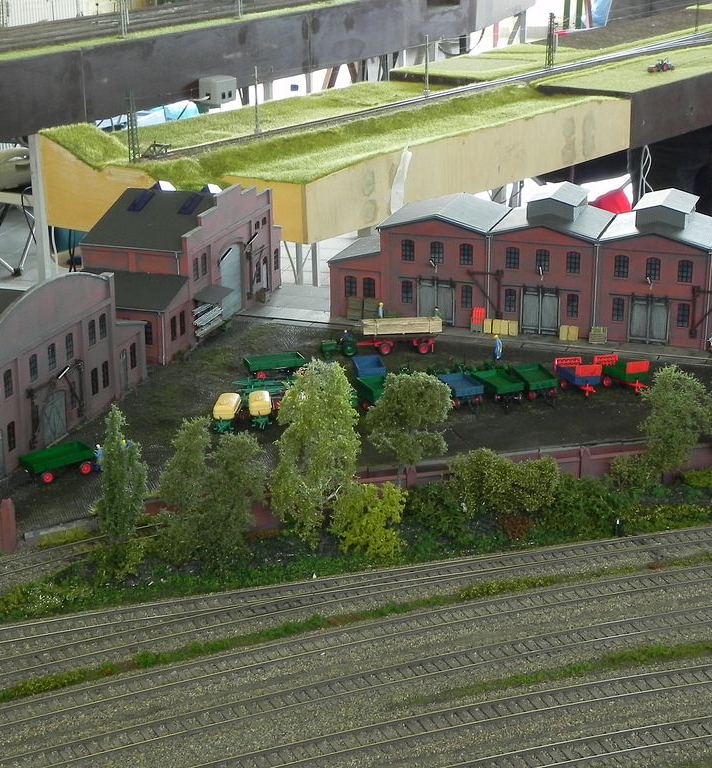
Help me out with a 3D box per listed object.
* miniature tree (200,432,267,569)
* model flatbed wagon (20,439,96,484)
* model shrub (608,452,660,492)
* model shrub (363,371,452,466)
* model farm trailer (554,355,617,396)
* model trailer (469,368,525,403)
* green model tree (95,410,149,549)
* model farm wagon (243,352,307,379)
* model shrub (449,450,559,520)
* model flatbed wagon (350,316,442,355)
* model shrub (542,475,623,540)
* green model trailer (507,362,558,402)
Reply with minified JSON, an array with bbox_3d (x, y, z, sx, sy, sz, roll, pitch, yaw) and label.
[{"bbox_3d":[-0.078,0.071,1.092,0.041,0.084,0.040,0,18,0],"label":"miniature tree"},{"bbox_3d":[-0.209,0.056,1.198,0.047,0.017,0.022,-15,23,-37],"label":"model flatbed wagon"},{"bbox_3d":[0.195,0.061,1.213,0.035,0.026,0.031,0,18,0],"label":"model shrub"},{"bbox_3d":[0.034,0.041,1.139,0.057,0.106,0.051,0,19,2],"label":"model shrub"},{"bbox_3d":[0.182,-0.006,1.396,0.024,0.021,0.047,-7,20,-19],"label":"model farm trailer"},{"bbox_3d":[0.112,0.003,1.358,0.023,0.017,0.042,-9,20,-25],"label":"model trailer"},{"bbox_3d":[-0.148,0.063,1.079,0.033,0.104,0.028,-3,19,-7],"label":"green model tree"},{"bbox_3d":[-0.066,-0.014,1.428,0.050,0.017,0.021,-6,20,-15],"label":"model farm wagon"},{"bbox_3d":[0.100,0.067,1.159,0.072,0.045,0.037,2,19,5],"label":"model shrub"},{"bbox_3d":[0.036,-0.043,1.475,0.074,0.029,0.020,-2,19,-6],"label":"model flatbed wagon"},{"bbox_3d":[0.152,0.078,1.149,0.053,0.034,0.046,0,18,0],"label":"model shrub"},{"bbox_3d":[0.143,-0.001,1.368,0.022,0.017,0.042,-5,19,-15],"label":"green model trailer"}]

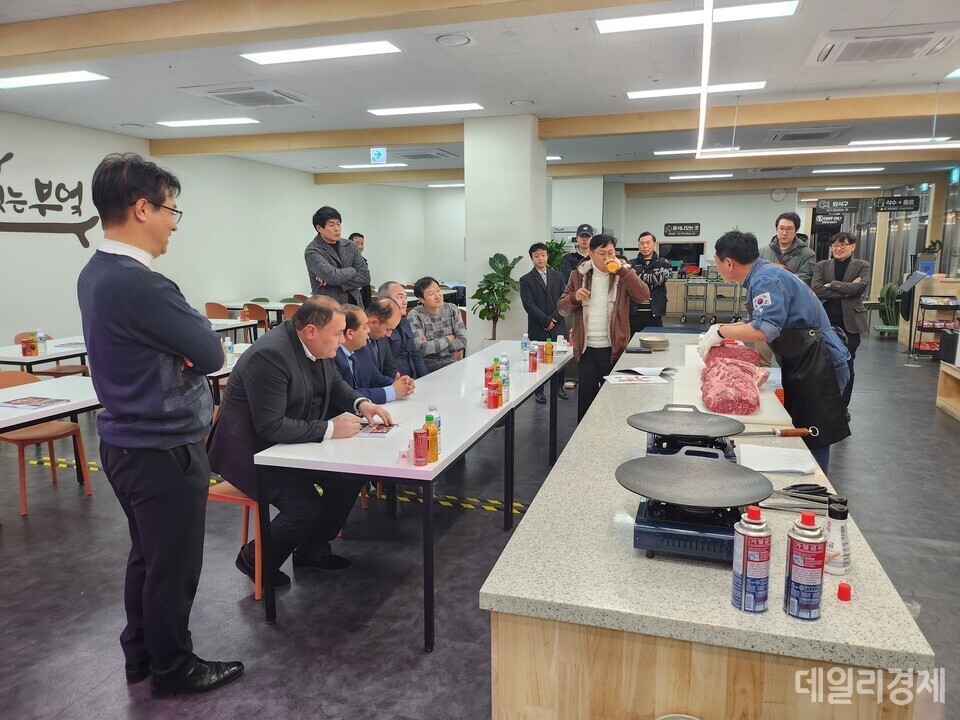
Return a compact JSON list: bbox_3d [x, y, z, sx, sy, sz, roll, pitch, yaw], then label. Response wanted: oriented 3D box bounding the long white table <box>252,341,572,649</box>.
[{"bbox_3d":[0.002,0.489,4.457,0.780,0.737,3.777,2,9,17],"label":"long white table"}]

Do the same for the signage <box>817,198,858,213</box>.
[{"bbox_3d":[8.424,-3.633,15.683,0.890,0.300,0.050,2,9,17],"label":"signage"}]

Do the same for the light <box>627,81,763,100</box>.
[{"bbox_3d":[1.993,-2.515,6.211,1.210,0.060,0.260,2,9,17],"label":"light"}]

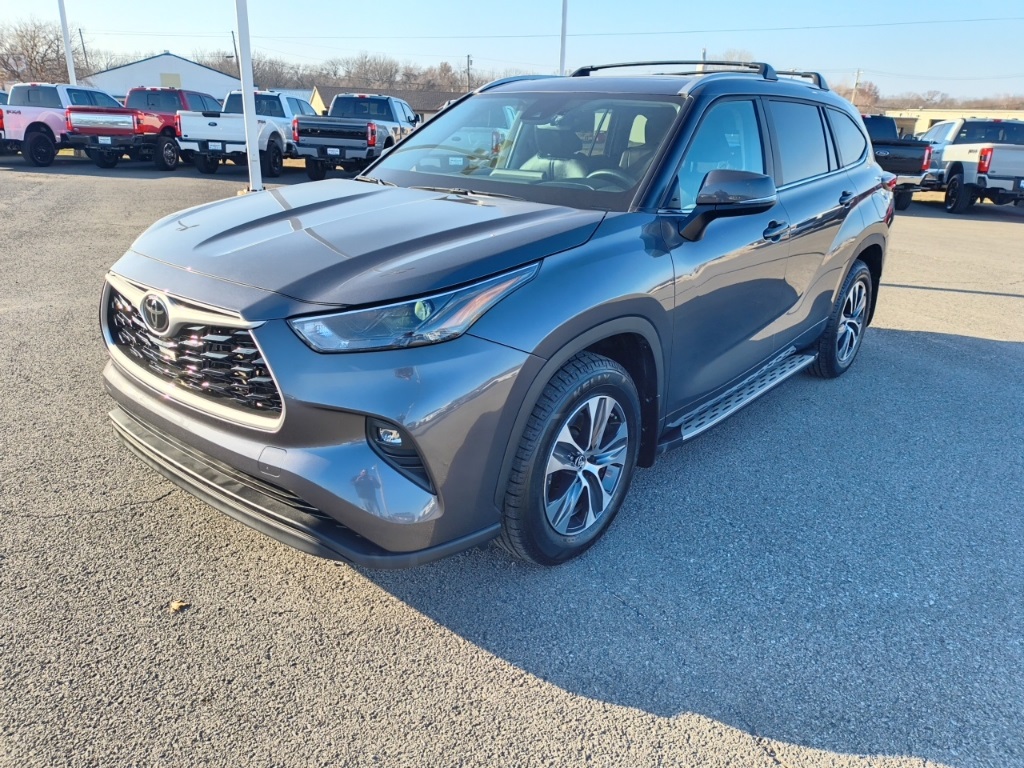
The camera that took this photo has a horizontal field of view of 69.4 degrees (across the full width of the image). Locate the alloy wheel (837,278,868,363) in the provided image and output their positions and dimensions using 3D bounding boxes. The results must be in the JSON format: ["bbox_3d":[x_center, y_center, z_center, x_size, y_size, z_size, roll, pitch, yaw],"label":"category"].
[{"bbox_3d":[2.043,-0.403,4.615,0.170,0.490,0.490,17,24,37],"label":"alloy wheel"}]

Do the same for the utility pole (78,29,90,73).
[{"bbox_3d":[-47.049,-33.749,81.887,0.300,10.000,0.300,2,19,0],"label":"utility pole"}]

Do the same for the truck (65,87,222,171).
[{"bbox_3d":[-9.744,-7.317,21.202,2.100,2.040,6.300,4,19,5],"label":"truck"}]

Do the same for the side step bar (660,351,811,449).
[{"bbox_3d":[1.082,0.030,3.435,0.180,0.090,1.660,17,24,37],"label":"side step bar"}]

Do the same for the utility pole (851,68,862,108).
[{"bbox_3d":[44.753,-36.164,97.312,1.300,9.600,0.400,10,21,21],"label":"utility pole"}]

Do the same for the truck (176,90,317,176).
[{"bbox_3d":[-6.784,-6.983,20.568,2.150,2.060,6.300,4,19,6],"label":"truck"}]

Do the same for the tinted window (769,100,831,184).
[{"bbox_3d":[1.443,-1.186,3.638,0.060,0.400,0.770,-9,7,43],"label":"tinted window"}]

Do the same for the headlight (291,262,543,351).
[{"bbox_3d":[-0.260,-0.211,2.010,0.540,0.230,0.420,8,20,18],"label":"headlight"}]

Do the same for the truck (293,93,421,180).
[{"bbox_3d":[-3.824,-6.723,20.131,2.150,2.060,6.300,4,19,6],"label":"truck"}]

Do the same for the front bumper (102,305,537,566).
[{"bbox_3d":[-0.856,0.009,2.495,1.880,0.700,0.630,17,24,37],"label":"front bumper"}]

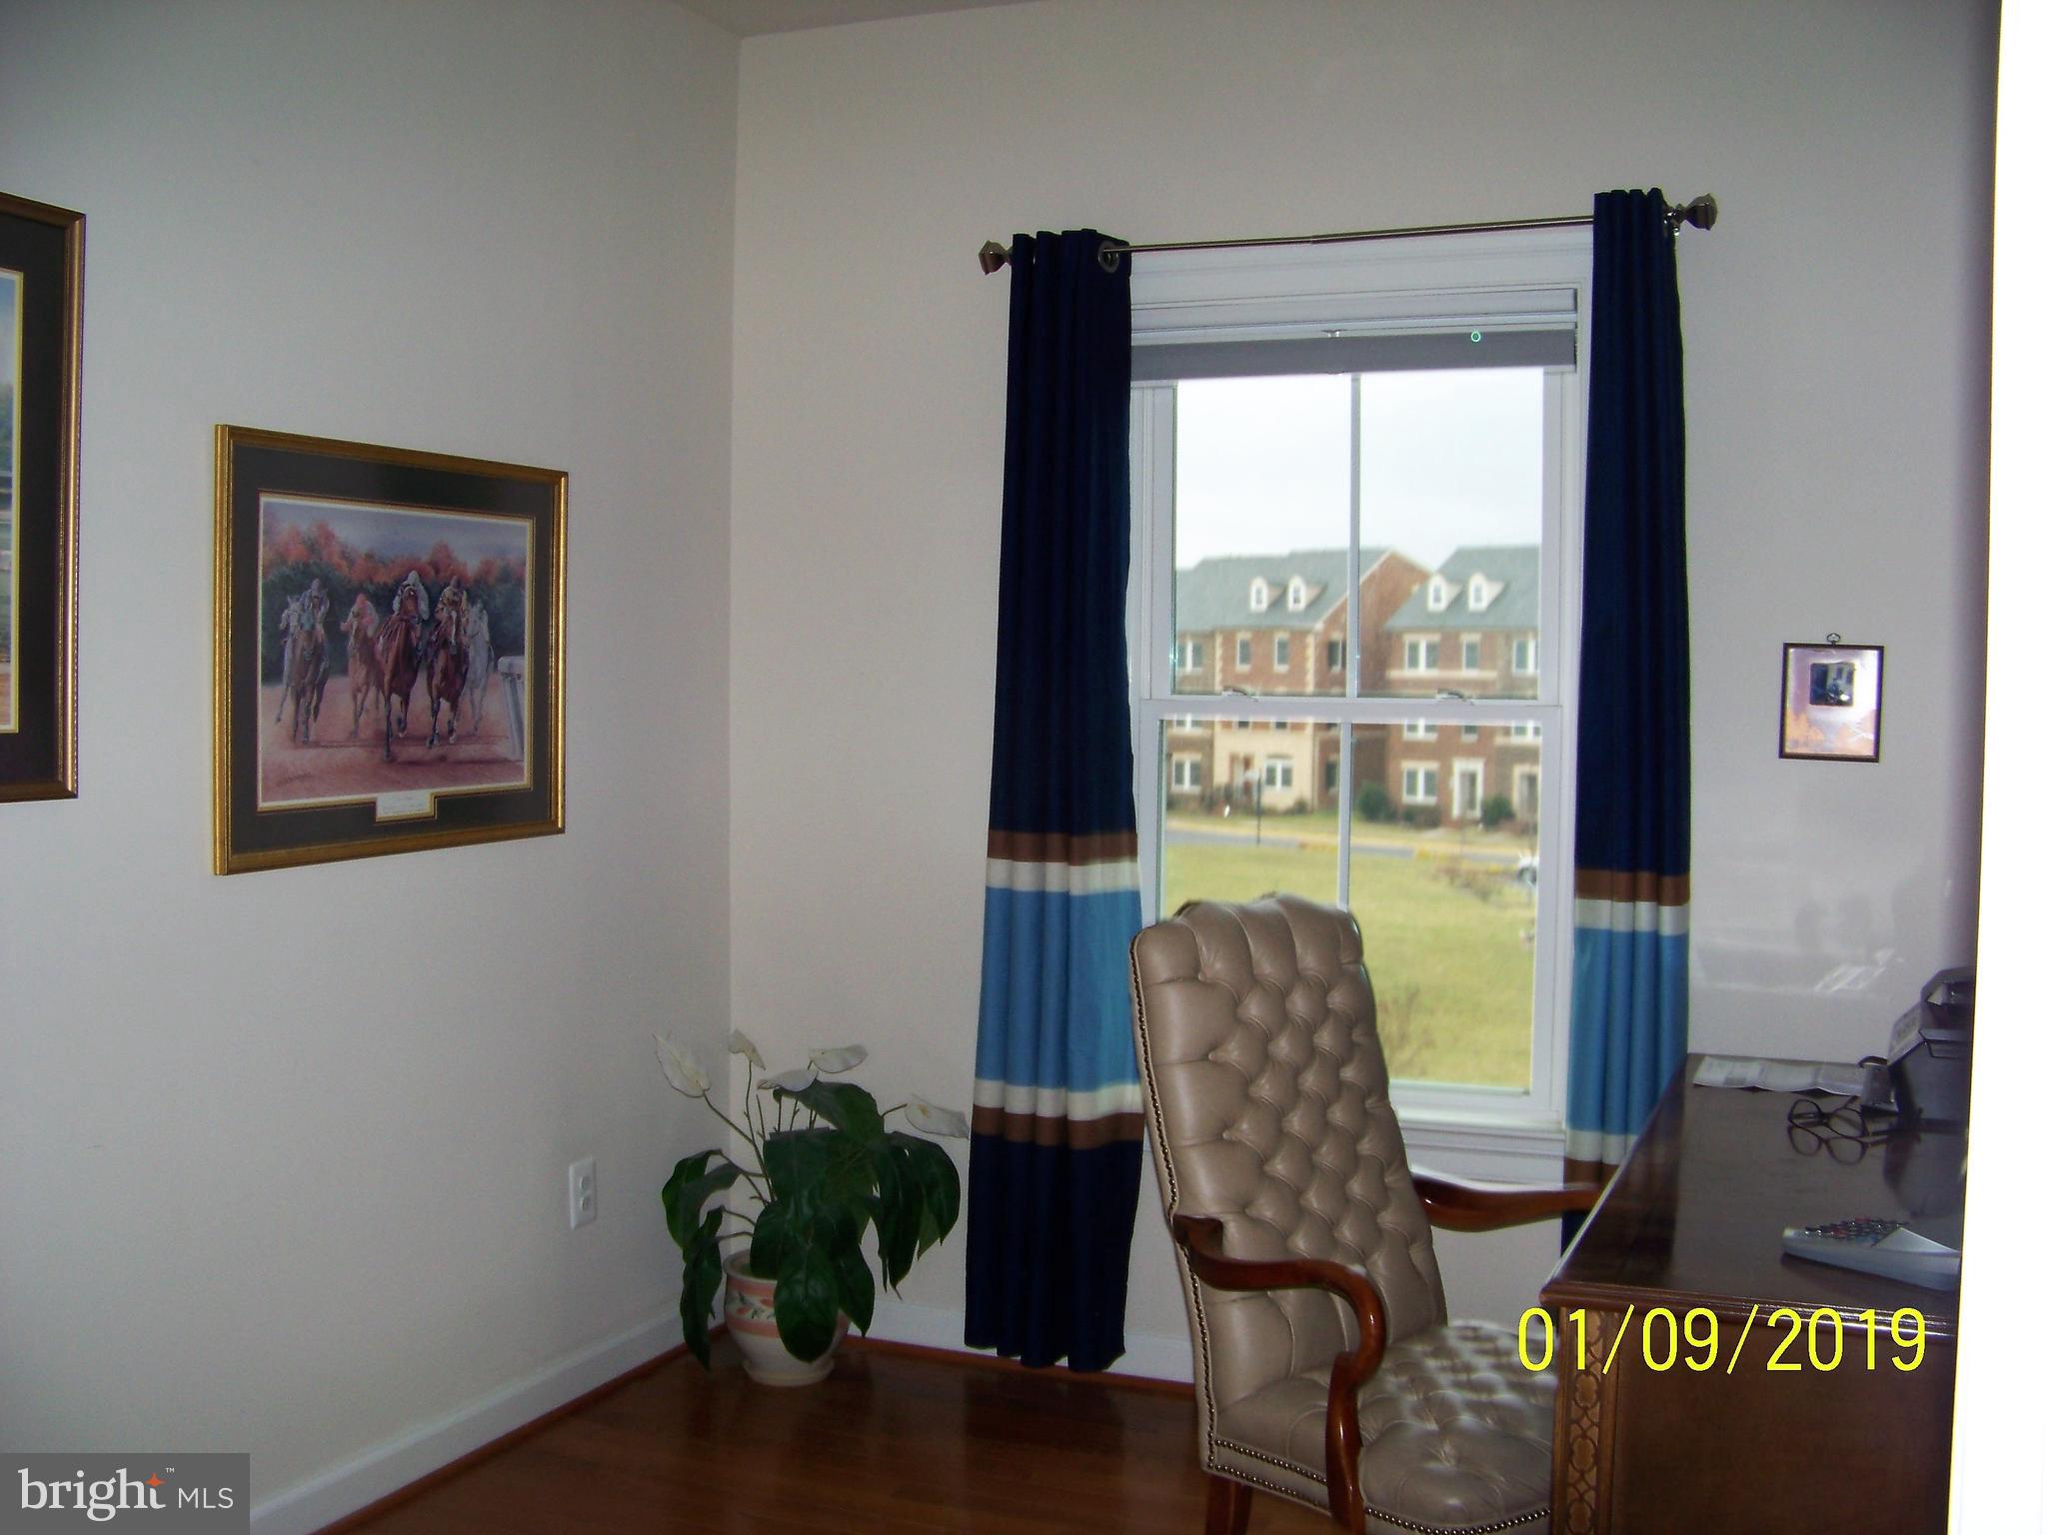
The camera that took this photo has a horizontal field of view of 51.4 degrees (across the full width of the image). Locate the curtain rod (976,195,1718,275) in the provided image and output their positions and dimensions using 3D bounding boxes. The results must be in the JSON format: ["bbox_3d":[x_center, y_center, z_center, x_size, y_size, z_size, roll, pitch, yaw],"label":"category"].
[{"bbox_3d":[0.552,-0.971,3.901,1.377,0.068,0.090,2,3,22],"label":"curtain rod"}]

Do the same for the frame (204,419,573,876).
[{"bbox_3d":[-1.003,-0.187,3.487,0.028,0.654,0.853,2,3,22],"label":"frame"}]

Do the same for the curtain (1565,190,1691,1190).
[{"bbox_3d":[1.063,0.103,3.724,0.222,2.206,0.120,2,3,22],"label":"curtain"}]

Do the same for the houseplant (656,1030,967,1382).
[{"bbox_3d":[-0.426,0.866,4.157,0.575,0.665,0.530,1,3,0],"label":"houseplant"}]

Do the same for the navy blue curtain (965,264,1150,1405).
[{"bbox_3d":[0.075,0.077,4.125,0.358,2.211,0.120,2,3,22],"label":"navy blue curtain"}]

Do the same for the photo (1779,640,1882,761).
[{"bbox_3d":[1.393,-0.113,3.668,0.160,0.203,0.018,2,3,22],"label":"photo"}]

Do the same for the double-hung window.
[{"bbox_3d":[0.607,-0.150,4.019,0.950,1.670,0.100,2,3,22],"label":"double-hung window"}]

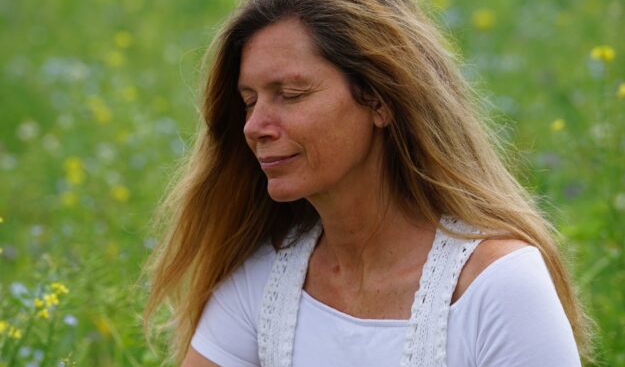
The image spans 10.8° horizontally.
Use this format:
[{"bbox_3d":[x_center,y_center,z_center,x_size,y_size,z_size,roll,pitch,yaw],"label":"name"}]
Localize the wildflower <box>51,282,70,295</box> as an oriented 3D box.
[{"bbox_3d":[-0.266,0.111,3.500,0.020,0.014,0.015,0,8,0],"label":"wildflower"}]

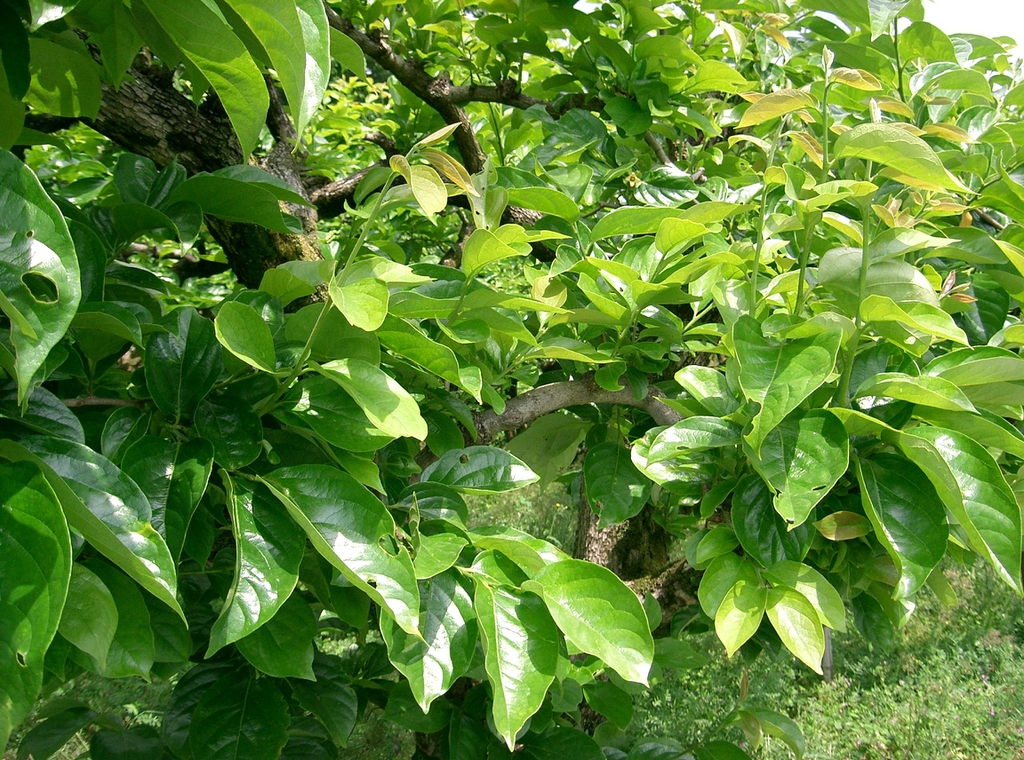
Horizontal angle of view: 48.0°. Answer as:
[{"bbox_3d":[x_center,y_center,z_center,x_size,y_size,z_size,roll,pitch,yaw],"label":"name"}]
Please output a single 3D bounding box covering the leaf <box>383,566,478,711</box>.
[{"bbox_3d":[-0.070,0.215,0.980,0.082,0.136,0.025,3,-24,8],"label":"leaf"}]

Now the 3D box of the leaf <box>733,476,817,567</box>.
[{"bbox_3d":[0.254,0.139,1.120,0.080,0.125,0.020,-17,-18,6],"label":"leaf"}]

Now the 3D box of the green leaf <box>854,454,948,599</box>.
[{"bbox_3d":[0.352,0.130,1.030,0.073,0.132,0.030,-8,-12,-20],"label":"green leaf"}]

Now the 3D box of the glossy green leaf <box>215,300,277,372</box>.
[{"bbox_3d":[-0.227,-0.036,0.980,0.050,0.076,0.018,-24,21,32],"label":"glossy green leaf"}]

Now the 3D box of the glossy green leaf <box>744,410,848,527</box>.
[{"bbox_3d":[0.243,0.075,0.980,0.084,0.115,0.024,-1,-31,-4],"label":"glossy green leaf"}]

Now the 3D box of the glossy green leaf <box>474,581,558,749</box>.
[{"bbox_3d":[0.003,0.229,0.930,0.072,0.142,0.030,-13,-20,21],"label":"glossy green leaf"}]

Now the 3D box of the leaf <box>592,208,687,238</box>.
[{"bbox_3d":[0.148,-0.178,1.300,0.115,0.022,0.055,-15,31,-15],"label":"leaf"}]

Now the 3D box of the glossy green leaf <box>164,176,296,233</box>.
[{"bbox_3d":[-0.264,-0.164,1.080,0.135,0.070,0.030,15,53,15],"label":"glossy green leaf"}]

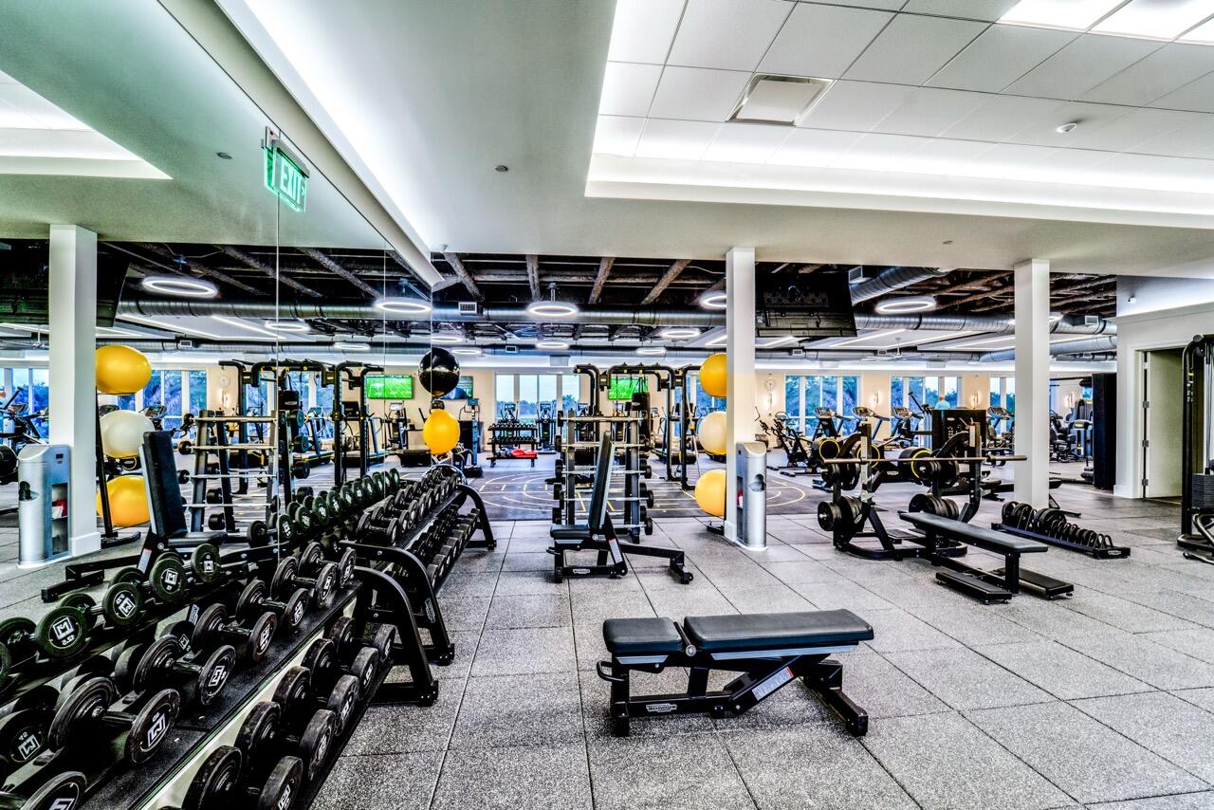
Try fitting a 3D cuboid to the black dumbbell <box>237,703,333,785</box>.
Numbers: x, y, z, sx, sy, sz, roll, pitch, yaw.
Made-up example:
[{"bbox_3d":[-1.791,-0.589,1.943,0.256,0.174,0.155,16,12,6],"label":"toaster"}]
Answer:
[{"bbox_3d":[-1.113,1.175,1.653,0.235,0.200,0.200,14,-2,-7],"label":"black dumbbell"}]

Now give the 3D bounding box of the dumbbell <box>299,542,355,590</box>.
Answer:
[{"bbox_3d":[-1.349,0.782,2.298,0.190,0.178,0.178,15,-2,-7],"label":"dumbbell"}]

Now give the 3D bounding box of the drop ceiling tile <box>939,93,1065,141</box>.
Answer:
[{"bbox_3d":[3.133,-2.277,3.765,0.615,0.020,0.580,0,0,-7],"label":"drop ceiling tile"}]

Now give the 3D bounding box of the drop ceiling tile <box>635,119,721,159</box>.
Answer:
[{"bbox_3d":[0.598,-2.278,4.038,0.620,0.020,0.580,0,0,-7],"label":"drop ceiling tile"}]

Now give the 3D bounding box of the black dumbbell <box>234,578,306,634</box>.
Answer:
[{"bbox_3d":[-1.369,0.816,1.946,0.215,0.140,0.140,17,-4,-12],"label":"black dumbbell"}]

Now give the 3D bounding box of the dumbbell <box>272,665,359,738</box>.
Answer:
[{"bbox_3d":[-1.086,1.115,1.782,0.230,0.195,0.195,16,-3,-8],"label":"dumbbell"}]

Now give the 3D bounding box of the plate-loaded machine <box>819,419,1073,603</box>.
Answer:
[{"bbox_3d":[3.221,0.870,4.555,2.120,1.380,1.660,0,0,-7],"label":"plate-loaded machine"}]

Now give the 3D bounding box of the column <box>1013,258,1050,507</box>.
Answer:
[{"bbox_3d":[5.431,-0.126,6.069,0.260,3.433,0.250,0,-1,-7],"label":"column"}]

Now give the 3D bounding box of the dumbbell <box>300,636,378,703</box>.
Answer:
[{"bbox_3d":[-1.134,1.129,2.022,0.235,0.195,0.195,16,-3,-8],"label":"dumbbell"}]

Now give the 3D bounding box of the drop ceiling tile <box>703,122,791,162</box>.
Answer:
[{"bbox_3d":[1.213,-2.272,4.101,0.615,0.020,0.575,0,0,-7],"label":"drop ceiling tile"}]

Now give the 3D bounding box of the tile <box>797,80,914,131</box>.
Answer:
[{"bbox_3d":[1.923,-2.305,3.653,0.615,0.020,0.590,0,-1,-7],"label":"tile"}]

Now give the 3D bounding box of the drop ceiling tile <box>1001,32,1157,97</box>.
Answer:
[{"bbox_3d":[3.217,-2.290,3.215,0.620,0.020,0.580,0,0,-7],"label":"drop ceiling tile"}]

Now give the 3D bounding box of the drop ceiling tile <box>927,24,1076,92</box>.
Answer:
[{"bbox_3d":[2.596,-2.289,3.140,0.620,0.020,0.580,0,0,-7],"label":"drop ceiling tile"}]

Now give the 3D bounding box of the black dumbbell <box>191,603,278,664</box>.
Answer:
[{"bbox_3d":[-1.232,0.757,1.574,0.195,0.155,0.155,16,-3,-8],"label":"black dumbbell"}]

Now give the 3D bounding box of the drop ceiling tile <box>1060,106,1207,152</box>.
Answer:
[{"bbox_3d":[4.444,-2.301,3.967,0.615,0.020,0.590,0,-1,-7],"label":"drop ceiling tile"}]

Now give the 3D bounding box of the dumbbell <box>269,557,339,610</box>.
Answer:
[{"bbox_3d":[-1.279,0.749,2.010,0.195,0.172,0.172,14,-3,-8],"label":"dumbbell"}]

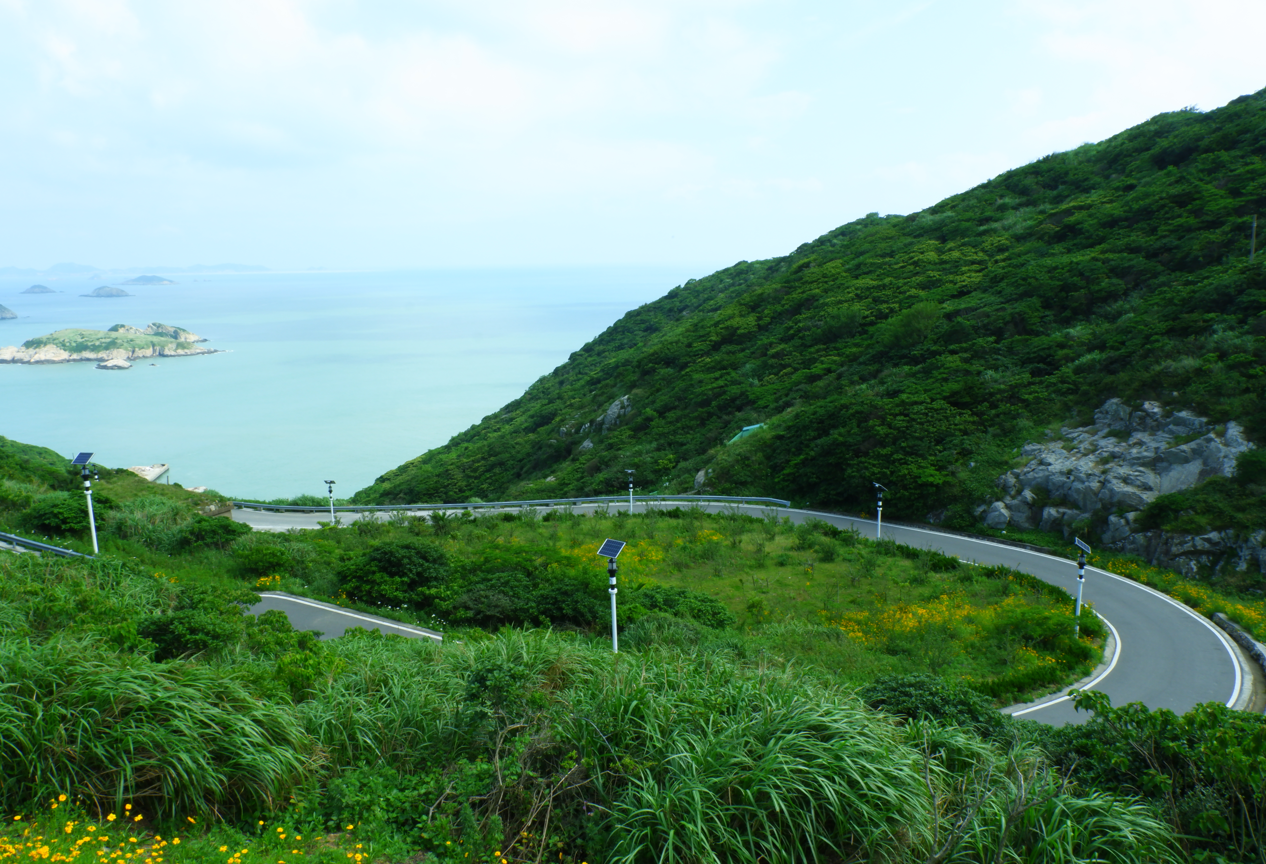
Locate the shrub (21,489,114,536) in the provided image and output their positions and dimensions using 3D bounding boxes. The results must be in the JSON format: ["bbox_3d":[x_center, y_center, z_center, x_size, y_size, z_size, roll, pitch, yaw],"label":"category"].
[{"bbox_3d":[-29.946,4.261,46.000,4.400,2.500,3.800,-9,13,-33],"label":"shrub"}]

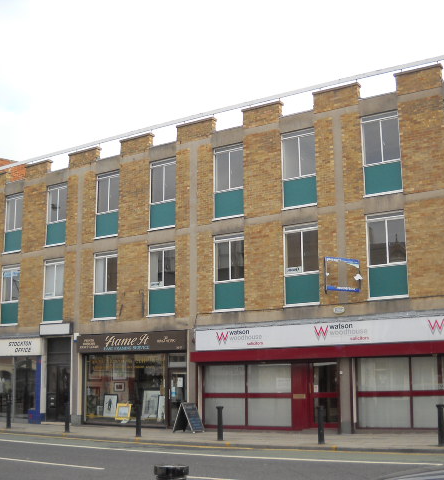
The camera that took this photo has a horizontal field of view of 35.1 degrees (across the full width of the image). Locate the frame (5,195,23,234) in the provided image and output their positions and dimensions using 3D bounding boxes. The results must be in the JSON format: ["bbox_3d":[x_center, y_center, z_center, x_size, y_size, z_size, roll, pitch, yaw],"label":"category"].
[{"bbox_3d":[-9.013,-1.174,30.621,1.220,1.689,0.080,-8,-14,32],"label":"frame"}]

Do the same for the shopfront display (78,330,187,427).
[{"bbox_3d":[-3.121,4.837,24.363,4.700,3.250,0.350,-8,-14,33],"label":"shopfront display"}]

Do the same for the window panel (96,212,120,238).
[{"bbox_3d":[-4.060,-0.538,25.002,1.070,0.820,0.060,-8,-14,32],"label":"window panel"}]

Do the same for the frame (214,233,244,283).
[{"bbox_3d":[0.234,0.590,21.897,1.110,1.470,0.100,-8,-14,32],"label":"frame"}]

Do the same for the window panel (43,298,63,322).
[{"bbox_3d":[-6.188,2.586,25.836,1.070,0.820,0.060,-8,-14,32],"label":"window panel"}]

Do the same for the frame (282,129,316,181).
[{"bbox_3d":[2.303,-2.550,21.153,1.110,1.470,0.100,-8,-14,32],"label":"frame"}]

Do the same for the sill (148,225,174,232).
[{"bbox_3d":[-2.198,-0.440,25.729,1.259,0.065,0.140,-8,-14,32],"label":"sill"}]

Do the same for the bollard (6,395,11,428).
[{"bbox_3d":[-7.106,5.723,23.407,0.160,1.000,0.160,-8,-14,33],"label":"bollard"}]

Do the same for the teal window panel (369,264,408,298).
[{"bbox_3d":[4.712,1.172,19.849,1.130,0.880,0.060,-8,-14,33],"label":"teal window panel"}]

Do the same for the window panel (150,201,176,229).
[{"bbox_3d":[-2.057,-0.874,24.636,1.134,0.814,0.060,-8,-14,33],"label":"window panel"}]

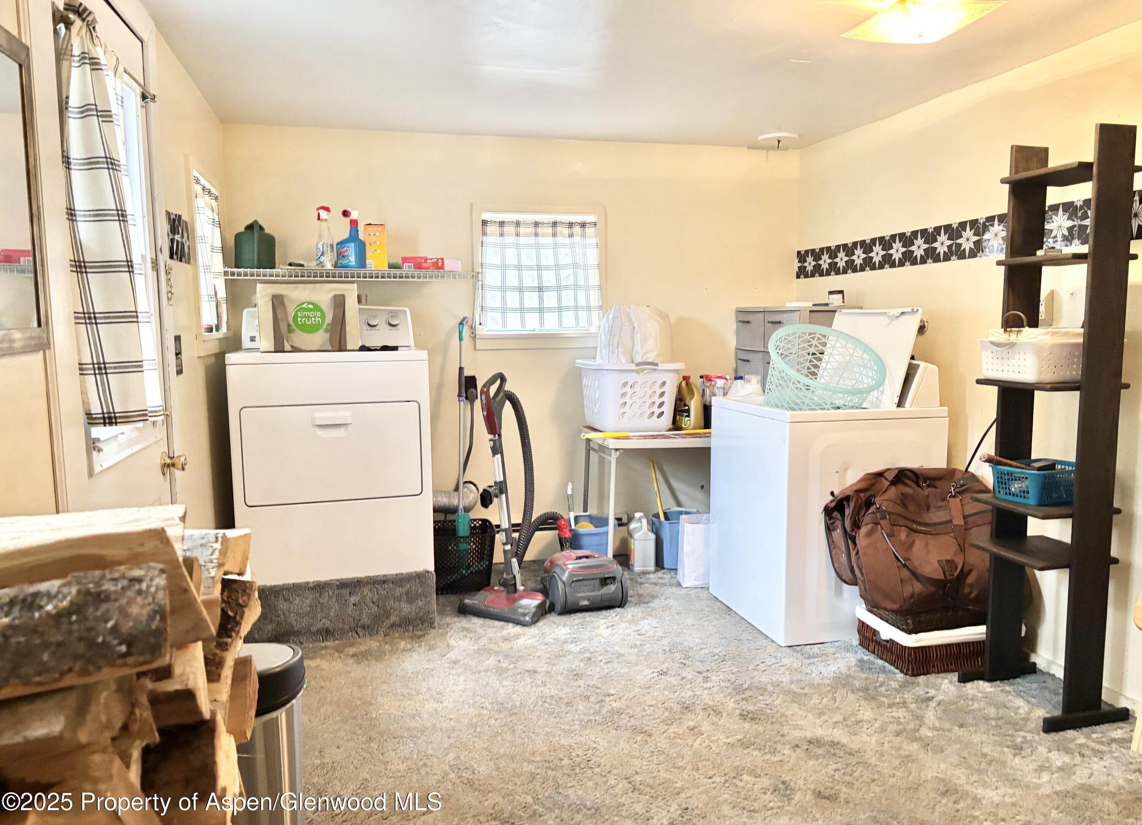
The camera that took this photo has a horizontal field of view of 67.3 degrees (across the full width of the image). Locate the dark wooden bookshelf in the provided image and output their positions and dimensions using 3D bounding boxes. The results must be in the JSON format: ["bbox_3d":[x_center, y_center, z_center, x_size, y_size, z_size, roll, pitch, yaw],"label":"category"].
[{"bbox_3d":[1.524,0.049,2.735,0.315,1.800,0.405,-2,6,-14],"label":"dark wooden bookshelf"}]

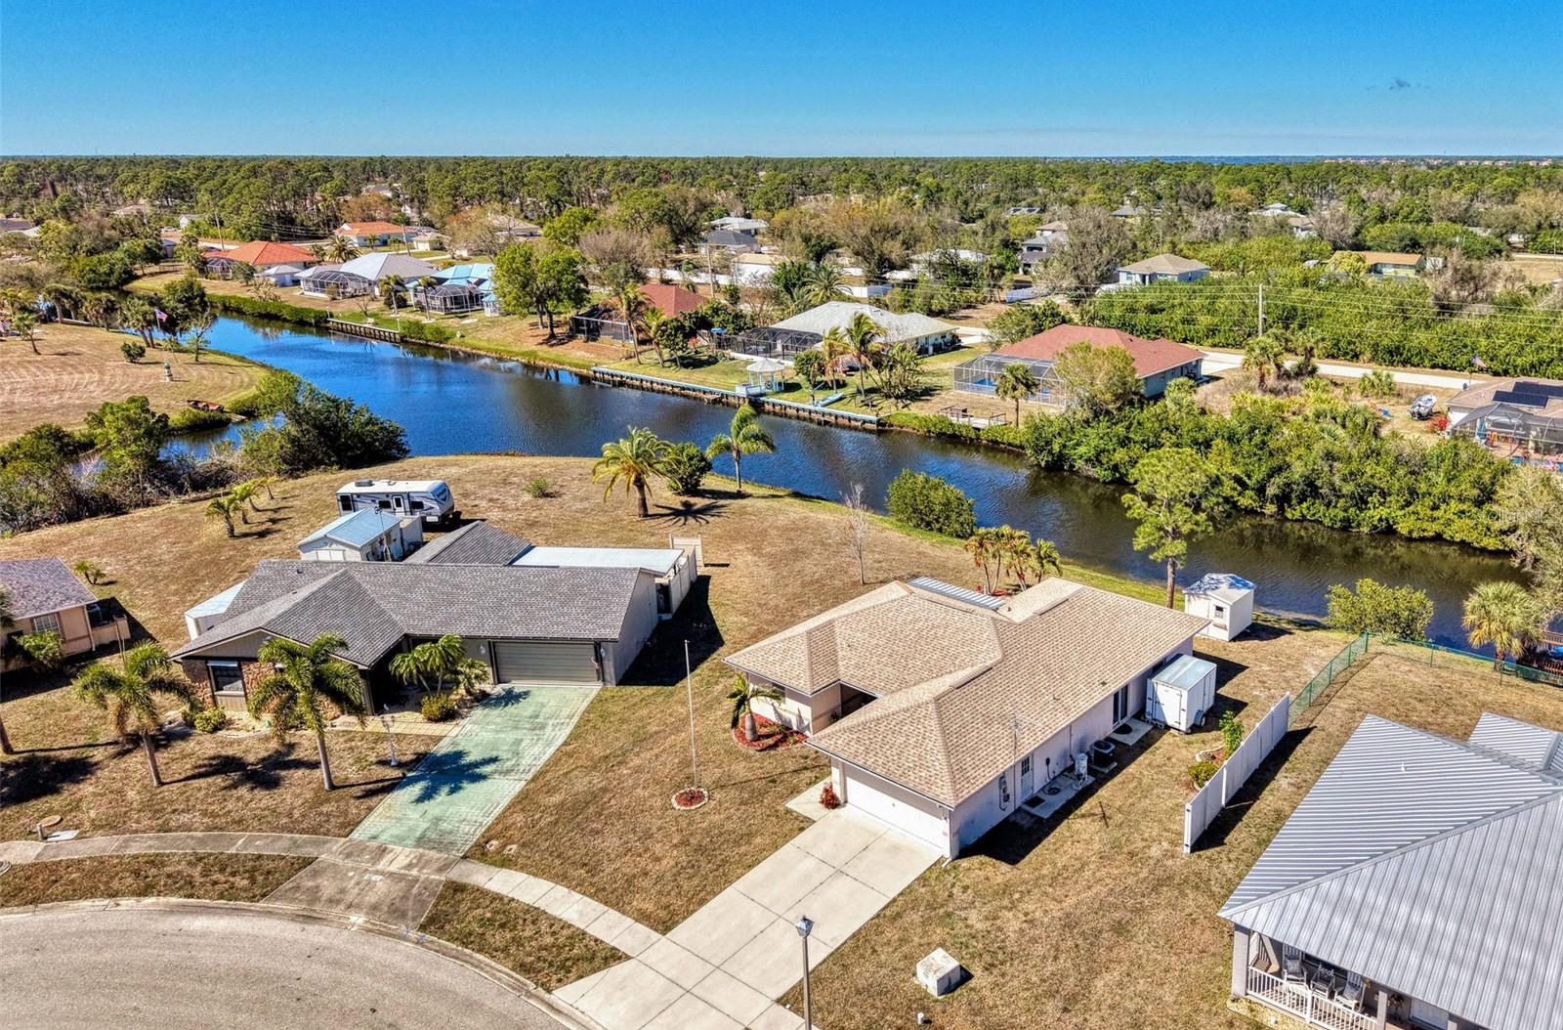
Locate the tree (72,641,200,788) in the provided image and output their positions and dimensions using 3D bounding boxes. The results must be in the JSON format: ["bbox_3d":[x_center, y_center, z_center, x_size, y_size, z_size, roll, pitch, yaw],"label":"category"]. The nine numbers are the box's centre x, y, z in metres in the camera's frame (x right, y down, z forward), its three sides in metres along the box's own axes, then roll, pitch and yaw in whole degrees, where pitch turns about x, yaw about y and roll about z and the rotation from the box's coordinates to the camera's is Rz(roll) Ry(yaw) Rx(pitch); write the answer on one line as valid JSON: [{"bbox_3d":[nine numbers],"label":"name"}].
[{"bbox_3d":[-26.700,8.394,45.352,5.100,6.500,5.100,0,18,0],"label":"tree"}]

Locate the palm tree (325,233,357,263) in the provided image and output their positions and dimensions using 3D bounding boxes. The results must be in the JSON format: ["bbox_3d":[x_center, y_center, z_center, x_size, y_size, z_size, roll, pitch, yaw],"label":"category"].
[{"bbox_3d":[-96.811,-57.627,238.532,7.241,8.389,7.241,-1,18,0],"label":"palm tree"}]

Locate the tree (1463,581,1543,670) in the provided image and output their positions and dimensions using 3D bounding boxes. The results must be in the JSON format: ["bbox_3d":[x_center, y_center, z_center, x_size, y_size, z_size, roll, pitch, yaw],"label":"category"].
[{"bbox_3d":[35.608,5.509,53.726,3.973,4.752,3.973,-1,18,0],"label":"tree"}]

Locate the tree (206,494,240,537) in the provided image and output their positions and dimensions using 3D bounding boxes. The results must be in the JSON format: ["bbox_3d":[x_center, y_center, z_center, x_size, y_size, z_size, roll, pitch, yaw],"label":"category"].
[{"bbox_3d":[-37.497,0.030,72.933,2.295,3.073,2.295,-1,18,0],"label":"tree"}]

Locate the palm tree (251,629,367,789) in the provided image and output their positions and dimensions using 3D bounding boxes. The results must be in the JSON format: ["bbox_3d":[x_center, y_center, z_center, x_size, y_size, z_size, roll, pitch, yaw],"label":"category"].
[{"bbox_3d":[-18.643,7.870,43.082,4.661,6.963,4.661,-1,18,0],"label":"palm tree"}]

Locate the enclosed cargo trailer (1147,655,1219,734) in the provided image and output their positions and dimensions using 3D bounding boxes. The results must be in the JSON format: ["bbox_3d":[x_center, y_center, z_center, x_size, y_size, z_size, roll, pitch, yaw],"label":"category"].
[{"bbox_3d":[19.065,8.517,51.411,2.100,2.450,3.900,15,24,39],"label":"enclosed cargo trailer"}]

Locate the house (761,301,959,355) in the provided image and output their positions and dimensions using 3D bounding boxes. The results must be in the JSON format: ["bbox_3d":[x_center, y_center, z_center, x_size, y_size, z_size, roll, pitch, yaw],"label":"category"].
[{"bbox_3d":[10.325,-25.389,147.176,21.300,5.400,20.000,14,23,36],"label":"house"}]

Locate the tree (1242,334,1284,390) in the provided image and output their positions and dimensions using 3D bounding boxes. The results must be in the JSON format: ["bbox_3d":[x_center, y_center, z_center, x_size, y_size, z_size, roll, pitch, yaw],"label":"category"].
[{"bbox_3d":[54.500,-17.084,122.767,4.500,6.100,4.500,0,18,0],"label":"tree"}]

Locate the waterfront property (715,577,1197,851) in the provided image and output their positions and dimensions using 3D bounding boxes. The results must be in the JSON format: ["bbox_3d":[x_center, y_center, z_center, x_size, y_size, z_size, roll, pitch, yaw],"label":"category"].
[{"bbox_3d":[8.595,6.564,52.251,15.300,4.600,23.050,16,24,40],"label":"waterfront property"}]

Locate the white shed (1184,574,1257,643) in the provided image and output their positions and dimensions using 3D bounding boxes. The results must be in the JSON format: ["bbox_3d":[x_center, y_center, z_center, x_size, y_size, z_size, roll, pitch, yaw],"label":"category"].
[{"bbox_3d":[24.265,4.941,60.229,2.800,2.650,3.500,16,24,40],"label":"white shed"}]

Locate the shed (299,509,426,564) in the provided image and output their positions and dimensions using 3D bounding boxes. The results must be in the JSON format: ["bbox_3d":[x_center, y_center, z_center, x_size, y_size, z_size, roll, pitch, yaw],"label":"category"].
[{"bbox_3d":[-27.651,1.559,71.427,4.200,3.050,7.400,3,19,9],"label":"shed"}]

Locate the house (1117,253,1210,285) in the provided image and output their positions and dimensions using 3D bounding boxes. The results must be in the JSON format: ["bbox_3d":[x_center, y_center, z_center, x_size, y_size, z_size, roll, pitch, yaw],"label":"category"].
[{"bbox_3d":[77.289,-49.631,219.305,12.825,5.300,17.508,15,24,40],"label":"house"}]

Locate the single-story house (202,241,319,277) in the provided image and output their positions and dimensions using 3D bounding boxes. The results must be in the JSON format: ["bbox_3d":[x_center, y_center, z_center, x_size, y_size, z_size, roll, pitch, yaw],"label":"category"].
[{"bbox_3d":[-119.299,-58.565,246.736,25.000,5.600,20.500,13,22,34],"label":"single-story house"}]

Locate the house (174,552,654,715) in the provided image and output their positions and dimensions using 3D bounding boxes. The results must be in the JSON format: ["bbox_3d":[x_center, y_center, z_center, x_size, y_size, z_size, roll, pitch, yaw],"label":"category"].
[{"bbox_3d":[-17.331,5.224,54.826,20.688,4.600,12.261,1,18,5],"label":"house"}]

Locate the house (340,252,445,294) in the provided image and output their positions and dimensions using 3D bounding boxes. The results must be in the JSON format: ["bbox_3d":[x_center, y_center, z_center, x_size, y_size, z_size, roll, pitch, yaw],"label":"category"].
[{"bbox_3d":[-78.200,-48.295,217.140,14.500,5.900,16.000,12,22,31],"label":"house"}]

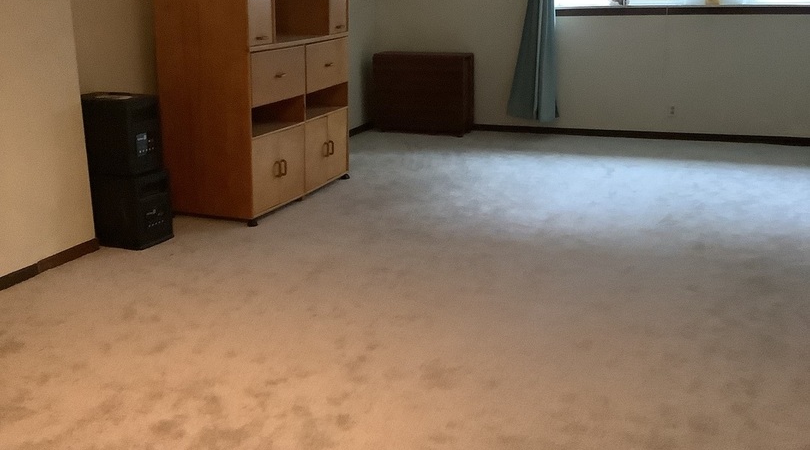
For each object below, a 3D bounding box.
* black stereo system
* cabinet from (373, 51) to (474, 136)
[{"bbox_3d":[-1.553,-0.299,5.259,0.425,0.792,0.281,4,15,21],"label":"black stereo system"},{"bbox_3d":[0.163,-1.200,8.821,0.849,0.712,0.301,4,15,21],"label":"cabinet"}]

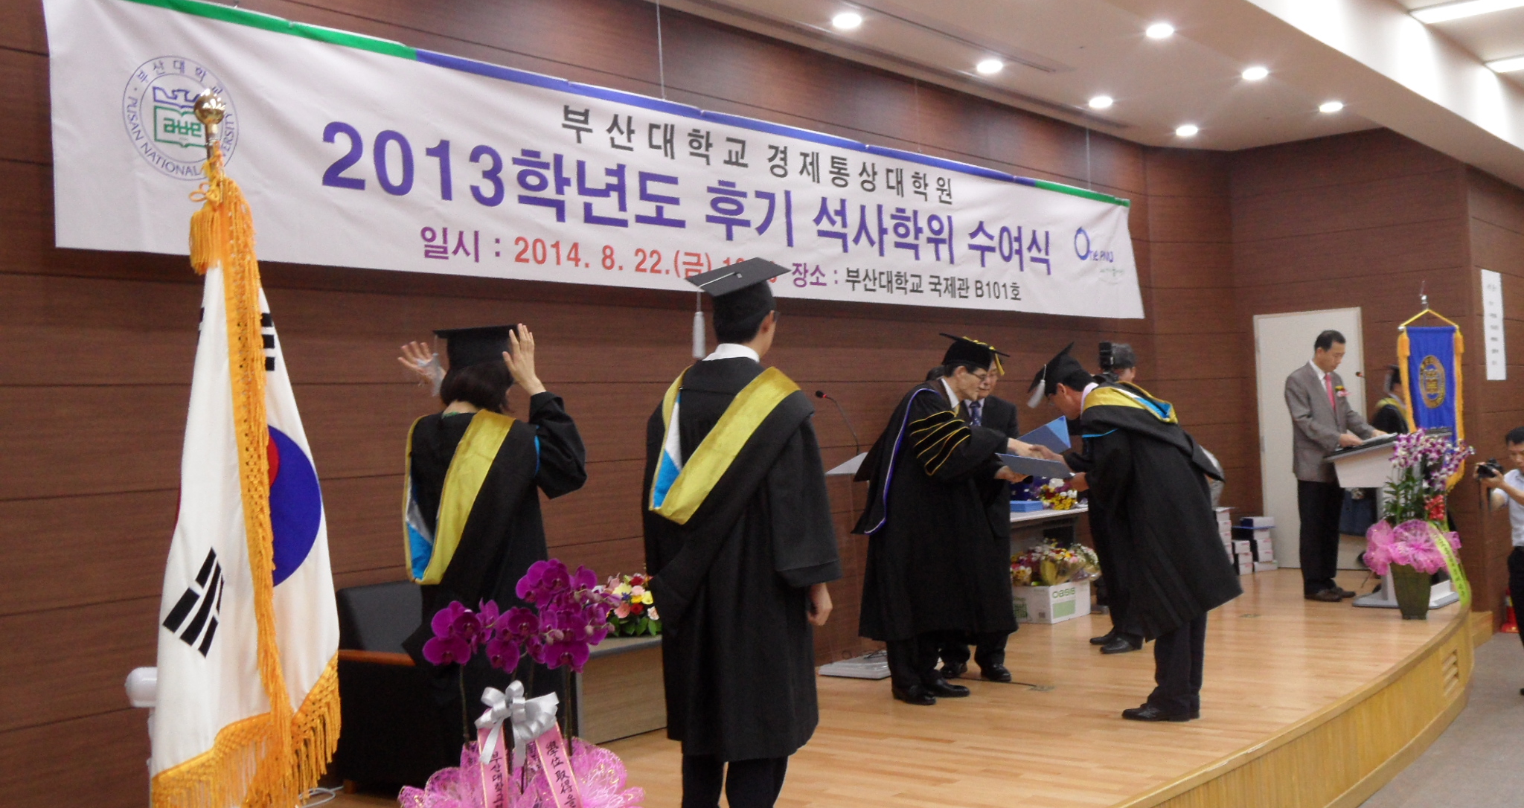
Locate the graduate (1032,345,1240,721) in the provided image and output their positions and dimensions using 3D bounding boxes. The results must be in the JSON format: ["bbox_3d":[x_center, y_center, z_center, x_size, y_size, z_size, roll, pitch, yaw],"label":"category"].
[{"bbox_3d":[1.625,0.541,6.141,0.909,1.616,0.606,-3,-1,29],"label":"graduate"}]

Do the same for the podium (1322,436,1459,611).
[{"bbox_3d":[4.134,0.732,9.267,0.620,1.110,0.800,-4,-1,37],"label":"podium"}]

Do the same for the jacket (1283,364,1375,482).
[{"bbox_3d":[3.858,0.134,9.580,0.500,0.780,0.560,-4,-1,37],"label":"jacket"}]

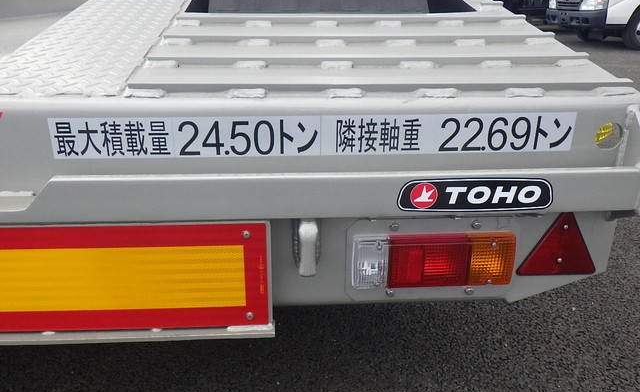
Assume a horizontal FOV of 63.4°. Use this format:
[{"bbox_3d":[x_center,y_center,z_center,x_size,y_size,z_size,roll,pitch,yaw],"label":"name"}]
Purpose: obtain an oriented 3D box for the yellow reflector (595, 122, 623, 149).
[{"bbox_3d":[0.496,-0.103,0.890,0.049,0.049,0.012,-1,20,-4],"label":"yellow reflector"}]

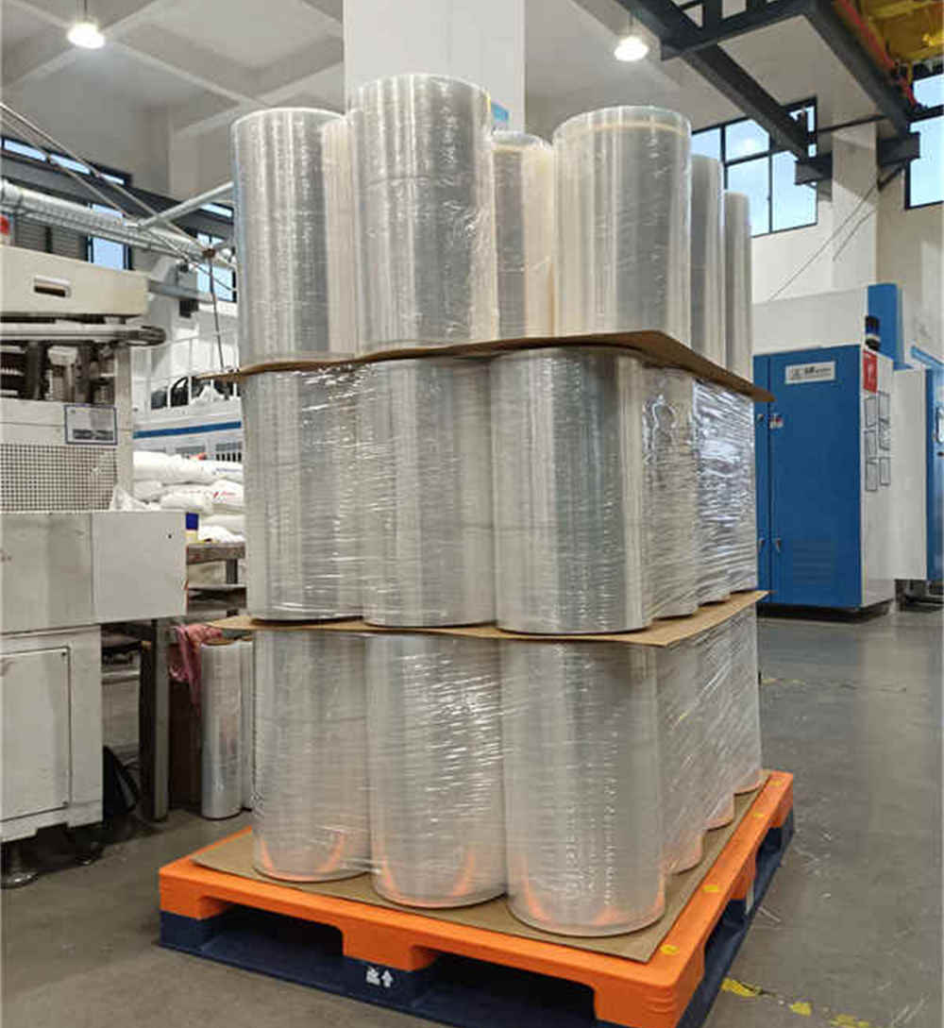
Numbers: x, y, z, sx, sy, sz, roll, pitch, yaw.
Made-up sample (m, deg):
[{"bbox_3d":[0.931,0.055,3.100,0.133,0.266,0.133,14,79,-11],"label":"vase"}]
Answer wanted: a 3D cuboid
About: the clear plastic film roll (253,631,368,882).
[{"bbox_3d":[-0.317,0.468,1.923,0.288,0.506,0.288,0,0,0],"label":"clear plastic film roll"}]

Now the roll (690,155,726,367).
[{"bbox_3d":[0.461,-0.540,2.187,0.285,0.513,0.285,-2,0,0],"label":"roll"}]

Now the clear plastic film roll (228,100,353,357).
[{"bbox_3d":[-0.351,-0.543,1.920,0.283,0.501,0.283,-1,0,0],"label":"clear plastic film roll"}]

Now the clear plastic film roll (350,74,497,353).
[{"bbox_3d":[-0.092,-0.548,1.786,0.283,0.501,0.283,-1,0,0],"label":"clear plastic film roll"}]

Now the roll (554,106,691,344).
[{"bbox_3d":[0.317,-0.538,1.919,0.285,0.507,0.285,-2,0,0],"label":"roll"}]

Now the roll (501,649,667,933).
[{"bbox_3d":[0.199,0.461,1.661,0.283,0.501,0.283,-1,0,0],"label":"roll"}]

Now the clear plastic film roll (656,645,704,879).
[{"bbox_3d":[0.350,0.459,1.934,0.283,0.501,0.283,-1,0,0],"label":"clear plastic film roll"}]

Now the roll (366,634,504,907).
[{"bbox_3d":[-0.060,0.465,1.795,0.283,0.501,0.283,-1,0,0],"label":"roll"}]

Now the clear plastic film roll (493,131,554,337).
[{"bbox_3d":[0.059,-0.543,2.094,0.285,0.525,0.285,-2,0,0],"label":"clear plastic film roll"}]

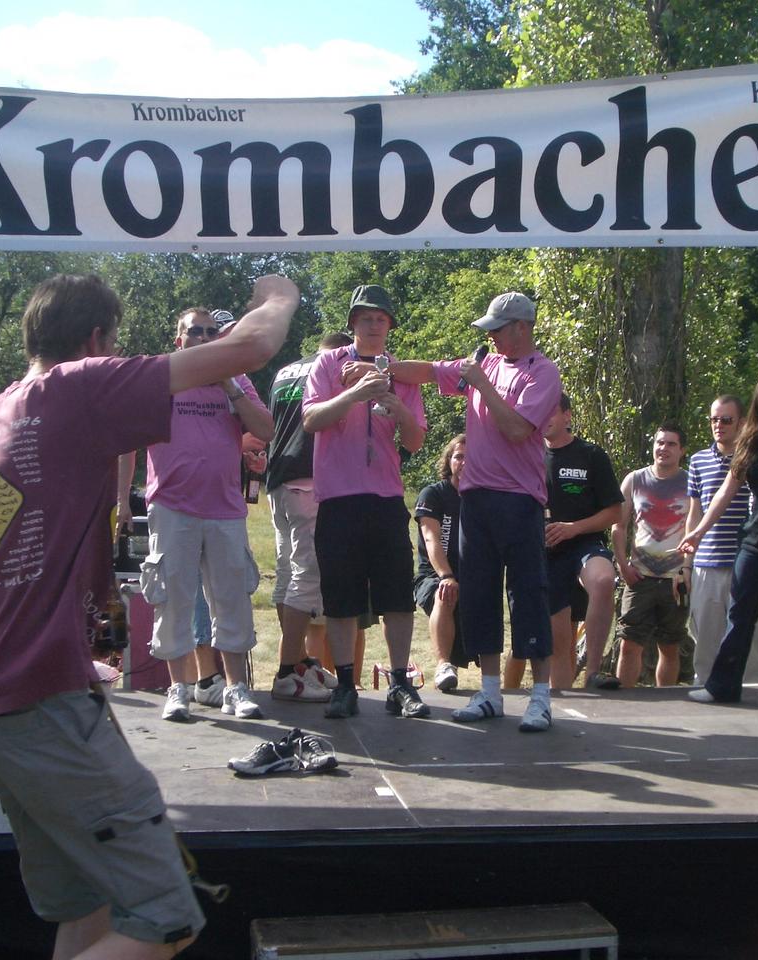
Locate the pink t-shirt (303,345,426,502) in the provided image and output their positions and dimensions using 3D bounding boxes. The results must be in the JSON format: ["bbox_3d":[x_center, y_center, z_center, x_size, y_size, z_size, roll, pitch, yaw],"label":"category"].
[{"bbox_3d":[-0.058,-0.242,6.500,0.530,0.680,0.340,1,0,-5],"label":"pink t-shirt"}]

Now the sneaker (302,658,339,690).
[{"bbox_3d":[-0.302,0.911,7.100,0.290,0.125,0.110,1,0,-25],"label":"sneaker"}]

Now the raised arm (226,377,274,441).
[{"bbox_3d":[-0.555,-0.320,6.350,0.220,0.320,0.220,1,0,-15],"label":"raised arm"}]

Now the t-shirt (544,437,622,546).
[{"bbox_3d":[0.951,0.063,7.650,0.550,0.620,0.320,1,0,20],"label":"t-shirt"}]

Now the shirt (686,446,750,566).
[{"bbox_3d":[1.778,0.136,7.800,0.460,0.650,0.280,1,0,28],"label":"shirt"}]

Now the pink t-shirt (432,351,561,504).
[{"bbox_3d":[0.496,-0.222,6.400,0.540,0.660,0.360,1,1,38],"label":"pink t-shirt"}]

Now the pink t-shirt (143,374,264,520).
[{"bbox_3d":[-0.774,-0.182,6.500,0.560,0.710,0.350,1,0,-15],"label":"pink t-shirt"}]

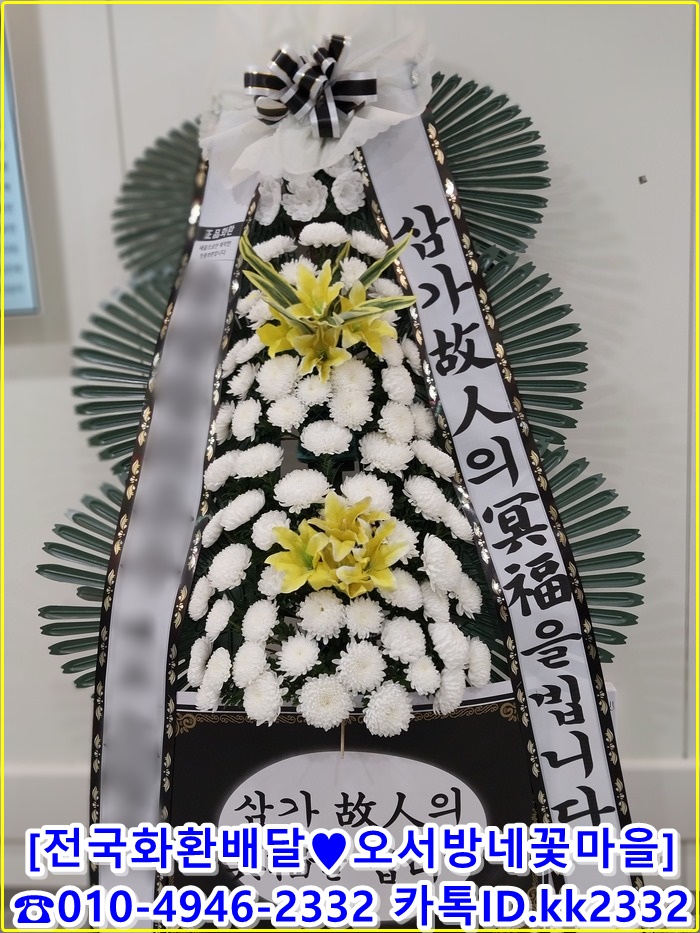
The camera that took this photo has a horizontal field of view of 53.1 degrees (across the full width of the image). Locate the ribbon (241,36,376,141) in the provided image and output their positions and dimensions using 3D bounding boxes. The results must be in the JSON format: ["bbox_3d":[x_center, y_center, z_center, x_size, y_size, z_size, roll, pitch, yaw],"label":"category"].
[{"bbox_3d":[-0.067,-0.640,1.180,0.220,0.155,0.120,-3,8,5],"label":"ribbon"}]

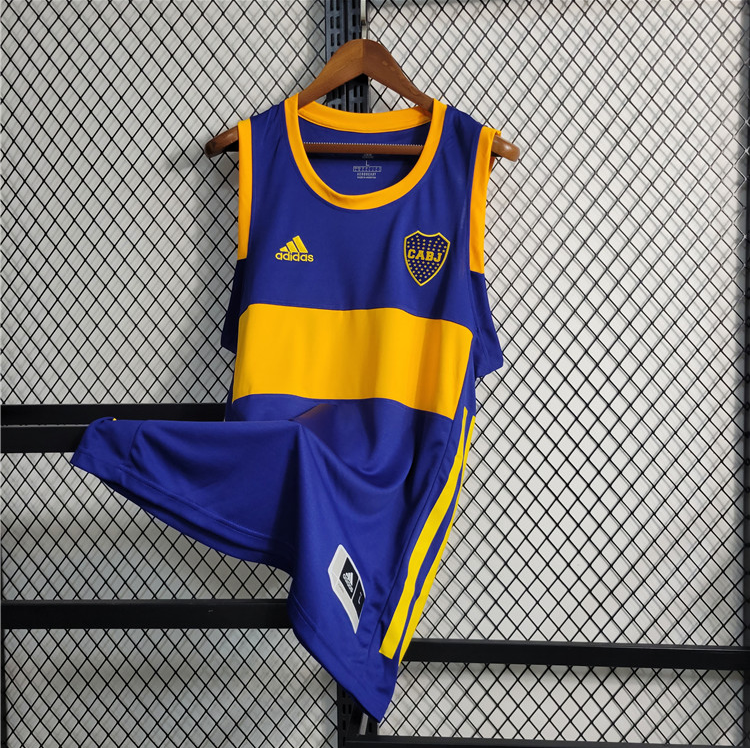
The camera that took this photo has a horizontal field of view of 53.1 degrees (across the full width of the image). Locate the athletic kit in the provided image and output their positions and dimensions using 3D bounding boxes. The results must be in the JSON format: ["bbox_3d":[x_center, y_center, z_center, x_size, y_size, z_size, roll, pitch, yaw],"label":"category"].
[{"bbox_3d":[-0.118,0.041,1.000,0.540,0.790,0.190,-1,3,-3],"label":"athletic kit"}]

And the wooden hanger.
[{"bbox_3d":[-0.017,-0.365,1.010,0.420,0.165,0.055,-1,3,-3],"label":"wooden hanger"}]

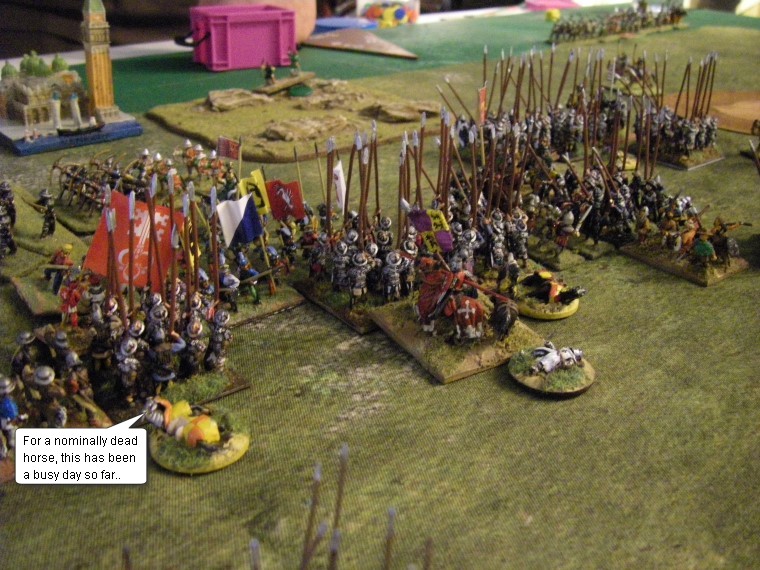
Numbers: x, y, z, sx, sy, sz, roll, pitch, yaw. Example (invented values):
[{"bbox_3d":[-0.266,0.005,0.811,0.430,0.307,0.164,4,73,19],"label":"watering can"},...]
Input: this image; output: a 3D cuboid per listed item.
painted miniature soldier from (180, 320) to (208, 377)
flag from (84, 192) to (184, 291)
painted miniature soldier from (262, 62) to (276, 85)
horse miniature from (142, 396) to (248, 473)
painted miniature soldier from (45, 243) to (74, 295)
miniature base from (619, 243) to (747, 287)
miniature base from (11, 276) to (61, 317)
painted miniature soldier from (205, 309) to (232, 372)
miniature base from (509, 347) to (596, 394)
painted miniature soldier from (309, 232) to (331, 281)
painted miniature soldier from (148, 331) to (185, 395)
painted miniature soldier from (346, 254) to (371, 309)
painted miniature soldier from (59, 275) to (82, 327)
[{"bbox_3d":[-0.056,0.019,0.248,0.009,0.019,0.008,-15,30,-28],"label":"painted miniature soldier"},{"bbox_3d":[-0.081,-0.015,0.278,0.027,0.030,0.004,14,17,-30],"label":"flag"},{"bbox_3d":[-0.066,-0.125,0.495,0.009,0.011,0.006,3,28,0],"label":"painted miniature soldier"},{"bbox_3d":[-0.047,0.037,0.214,0.026,0.009,0.025,20,33,29],"label":"horse miniature"},{"bbox_3d":[-0.107,-0.005,0.278,0.009,0.016,0.007,0,28,-4],"label":"painted miniature soldier"},{"bbox_3d":[0.118,-0.011,0.323,0.029,0.003,0.038,-20,36,-35],"label":"miniature base"},{"bbox_3d":[-0.103,0.000,0.284,0.035,0.003,0.028,-12,31,-24],"label":"miniature base"},{"bbox_3d":[-0.049,0.017,0.251,0.009,0.021,0.008,-15,30,-28],"label":"painted miniature soldier"},{"bbox_3d":[0.053,0.026,0.257,0.026,0.003,0.026,0,26,0],"label":"miniature base"},{"bbox_3d":[-0.021,-0.010,0.294,0.006,0.016,0.007,-16,34,-31],"label":"painted miniature soldier"},{"bbox_3d":[-0.062,0.022,0.241,0.011,0.020,0.009,-15,30,-28],"label":"painted miniature soldier"},{"bbox_3d":[-0.007,-0.002,0.290,0.009,0.020,0.007,-15,30,-28],"label":"painted miniature soldier"},{"bbox_3d":[-0.103,0.005,0.277,0.009,0.018,0.007,-17,31,-31],"label":"painted miniature soldier"}]

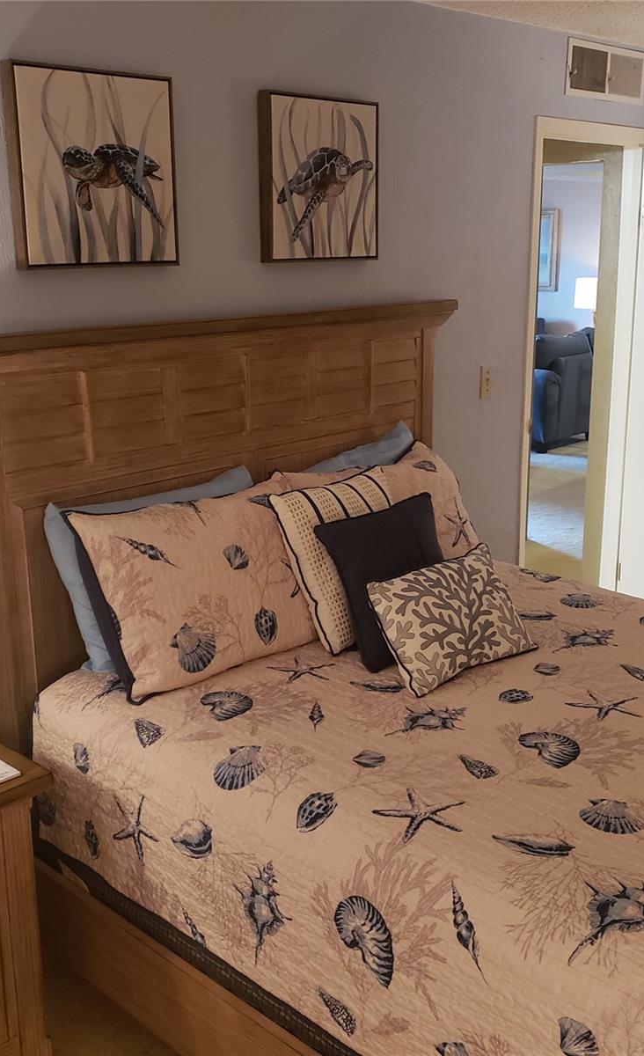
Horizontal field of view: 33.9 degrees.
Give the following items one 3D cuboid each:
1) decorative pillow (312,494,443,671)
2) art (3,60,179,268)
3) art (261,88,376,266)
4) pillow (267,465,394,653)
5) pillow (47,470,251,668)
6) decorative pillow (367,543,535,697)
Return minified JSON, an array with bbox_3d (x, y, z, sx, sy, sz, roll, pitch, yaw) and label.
[{"bbox_3d":[0.199,0.122,2.570,0.416,0.363,0.120,-15,-10,-42],"label":"decorative pillow"},{"bbox_3d":[-0.524,-0.831,2.464,0.044,0.435,0.426,14,21,43],"label":"art"},{"bbox_3d":[0.000,-0.976,2.974,0.044,0.437,0.427,14,21,43],"label":"art"},{"bbox_3d":[0.094,0.067,2.700,0.421,0.413,0.120,-17,-9,-46],"label":"pillow"},{"bbox_3d":[-0.367,0.084,2.628,0.588,0.394,0.140,-14,4,-41],"label":"pillow"},{"bbox_3d":[0.308,0.203,2.440,0.418,0.275,0.110,-15,-16,-41],"label":"decorative pillow"}]

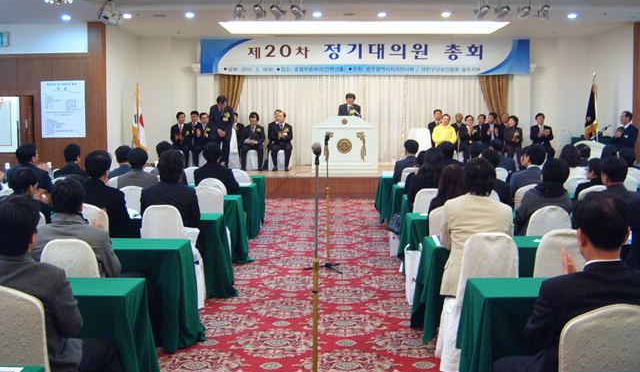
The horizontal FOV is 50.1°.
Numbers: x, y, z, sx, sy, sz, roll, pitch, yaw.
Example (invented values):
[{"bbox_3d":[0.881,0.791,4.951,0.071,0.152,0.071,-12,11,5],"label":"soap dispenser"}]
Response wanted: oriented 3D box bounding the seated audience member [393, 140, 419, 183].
[{"bbox_3d":[1.278,-0.029,10.398,0.550,1.330,0.750,0,6,-3],"label":"seated audience member"}]

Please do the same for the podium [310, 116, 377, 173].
[{"bbox_3d":[0.566,-0.911,15.193,1.430,1.250,0.650,0,6,1],"label":"podium"}]

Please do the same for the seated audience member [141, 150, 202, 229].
[{"bbox_3d":[-1.304,0.359,6.291,0.530,1.360,0.750,0,6,1],"label":"seated audience member"}]

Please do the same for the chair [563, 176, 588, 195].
[{"bbox_3d":[3.092,0.329,8.120,0.480,0.920,0.560,0,6,1],"label":"chair"}]

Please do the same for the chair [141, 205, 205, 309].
[{"bbox_3d":[-1.308,0.603,6.089,0.460,0.920,0.560,0,6,5],"label":"chair"}]

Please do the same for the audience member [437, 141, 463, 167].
[{"bbox_3d":[1.788,0.004,9.519,0.500,1.290,0.750,-1,6,-4],"label":"audience member"}]

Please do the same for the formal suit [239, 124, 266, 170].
[{"bbox_3d":[-1.599,-0.963,16.328,0.570,1.080,0.650,0,6,1],"label":"formal suit"}]

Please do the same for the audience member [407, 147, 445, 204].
[{"bbox_3d":[1.170,0.257,7.612,0.530,1.310,0.750,0,6,-1],"label":"audience member"}]

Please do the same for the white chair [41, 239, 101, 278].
[{"bbox_3d":[-1.582,0.749,4.646,0.430,0.910,0.550,0,6,1],"label":"white chair"}]

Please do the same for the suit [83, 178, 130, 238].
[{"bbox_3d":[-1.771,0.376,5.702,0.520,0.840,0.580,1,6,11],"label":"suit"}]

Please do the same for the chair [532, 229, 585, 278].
[{"bbox_3d":[1.583,0.731,4.795,0.460,0.920,0.560,0,6,-2],"label":"chair"}]

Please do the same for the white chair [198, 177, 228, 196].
[{"bbox_3d":[-1.320,0.343,8.726,0.460,0.920,0.560,0,6,1],"label":"white chair"}]

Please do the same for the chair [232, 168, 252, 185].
[{"bbox_3d":[-1.160,0.200,10.169,0.460,0.920,0.560,0,6,1],"label":"chair"}]

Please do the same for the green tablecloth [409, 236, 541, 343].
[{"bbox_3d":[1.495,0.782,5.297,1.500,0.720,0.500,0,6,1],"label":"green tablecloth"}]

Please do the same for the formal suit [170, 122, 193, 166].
[{"bbox_3d":[-3.312,-0.986,16.357,0.530,1.050,0.620,-1,6,-14],"label":"formal suit"}]

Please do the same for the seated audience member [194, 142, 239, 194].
[{"bbox_3d":[-1.295,0.119,8.905,0.570,1.330,0.750,0,6,1],"label":"seated audience member"}]

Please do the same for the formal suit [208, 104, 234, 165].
[{"bbox_3d":[-2.136,-1.080,14.835,0.540,1.420,0.380,0,6,1],"label":"formal suit"}]

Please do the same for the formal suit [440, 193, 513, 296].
[{"bbox_3d":[1.056,0.395,4.724,0.510,0.720,0.400,0,6,1],"label":"formal suit"}]

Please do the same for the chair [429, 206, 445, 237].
[{"bbox_3d":[1.094,0.606,6.059,0.460,0.920,0.560,0,6,-2],"label":"chair"}]

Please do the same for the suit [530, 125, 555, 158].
[{"bbox_3d":[4.858,-0.931,14.970,0.560,0.950,0.680,1,6,11],"label":"suit"}]

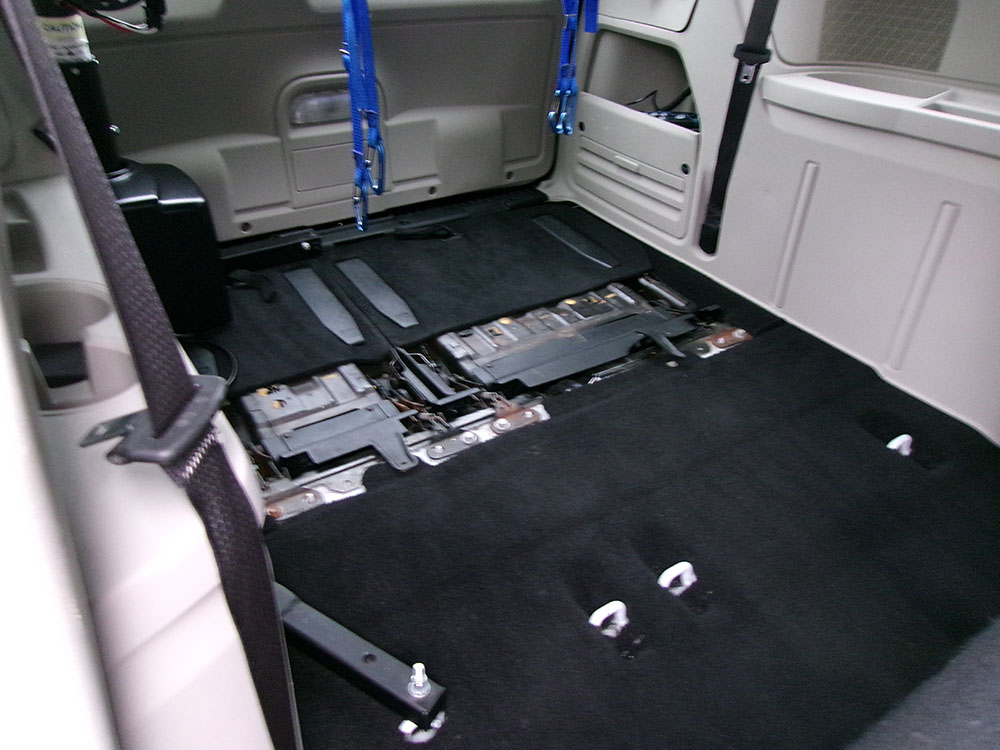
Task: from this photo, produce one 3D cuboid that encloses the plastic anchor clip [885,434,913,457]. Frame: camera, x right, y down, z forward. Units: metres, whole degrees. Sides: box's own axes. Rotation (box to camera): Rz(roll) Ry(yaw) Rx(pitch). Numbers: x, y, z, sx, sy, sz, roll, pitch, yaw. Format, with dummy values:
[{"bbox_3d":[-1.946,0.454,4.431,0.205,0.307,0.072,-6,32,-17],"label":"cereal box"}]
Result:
[{"bbox_3d":[0.706,0.126,1.374,0.058,0.038,0.025,-19,40,-29],"label":"plastic anchor clip"}]

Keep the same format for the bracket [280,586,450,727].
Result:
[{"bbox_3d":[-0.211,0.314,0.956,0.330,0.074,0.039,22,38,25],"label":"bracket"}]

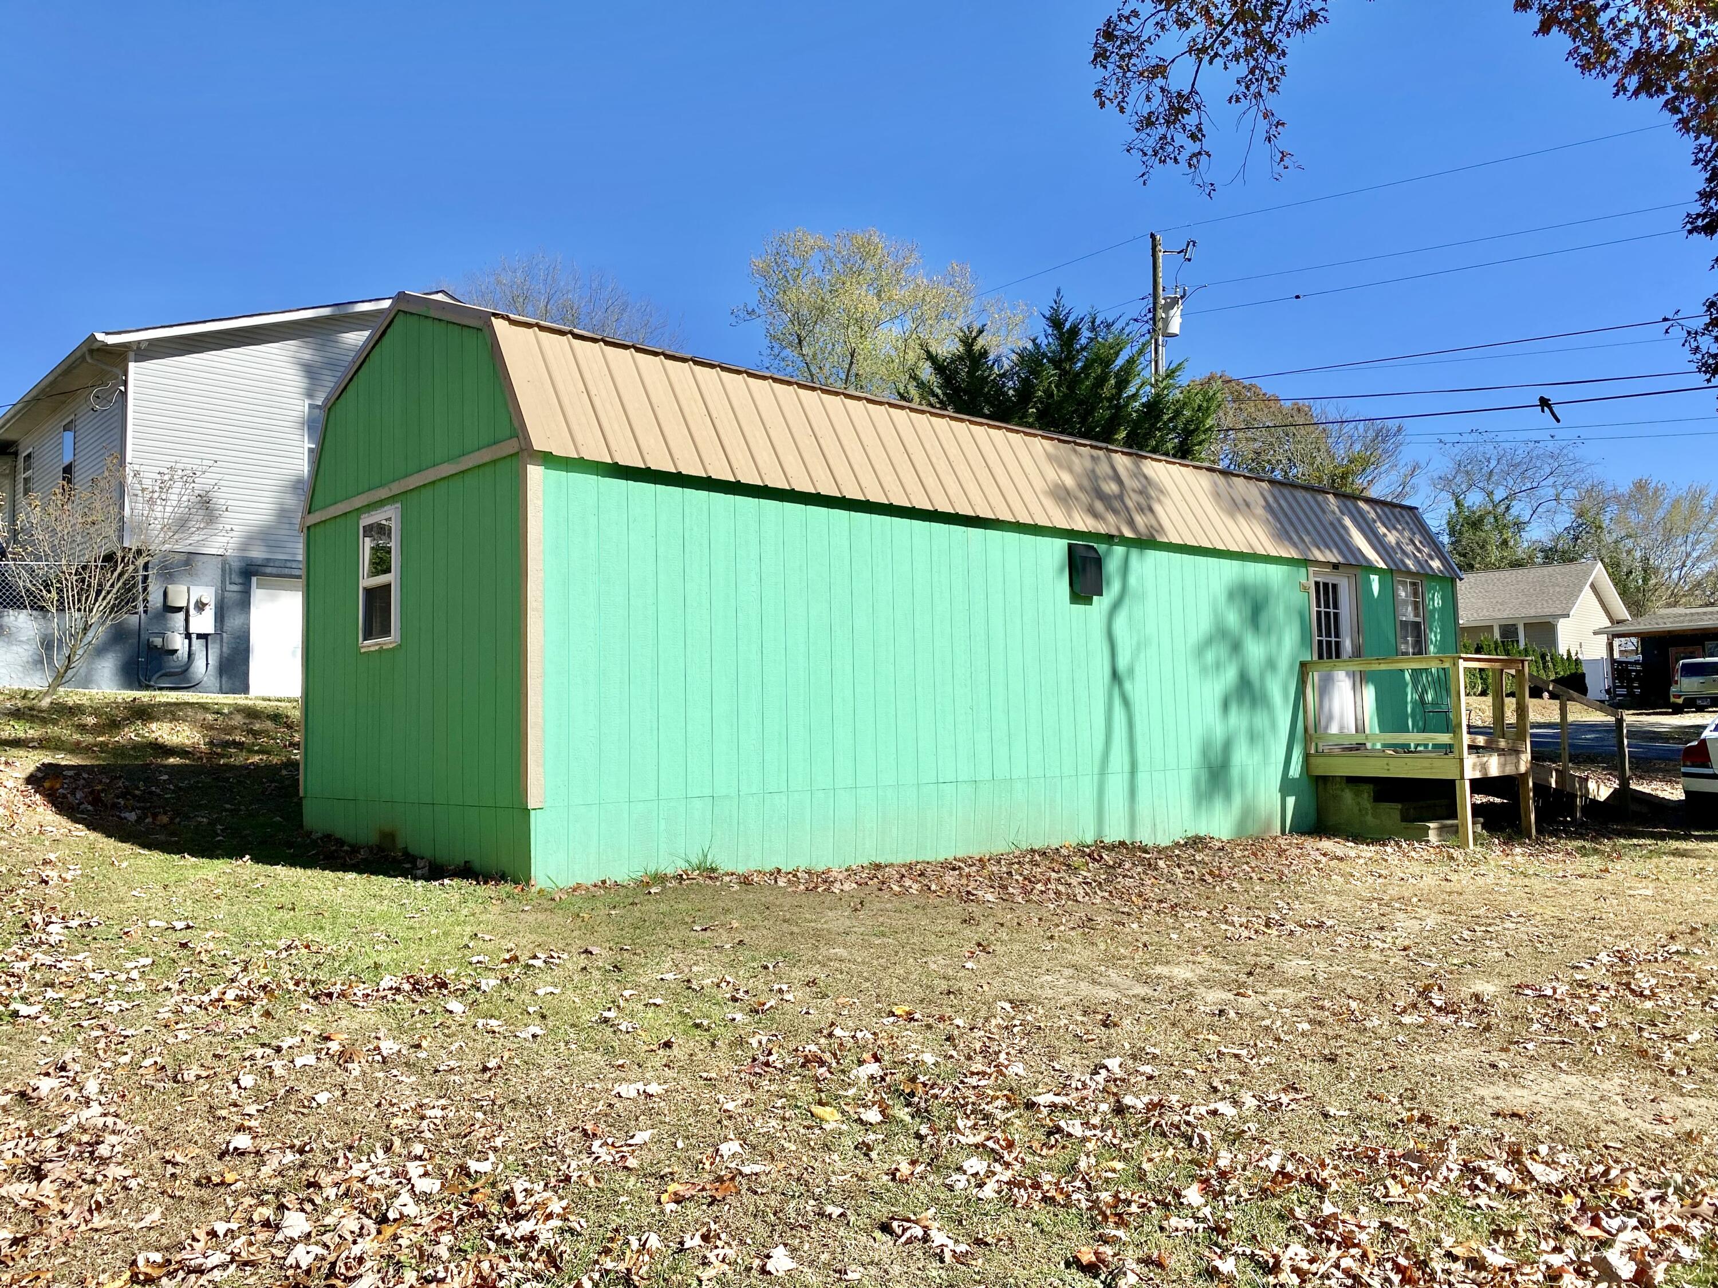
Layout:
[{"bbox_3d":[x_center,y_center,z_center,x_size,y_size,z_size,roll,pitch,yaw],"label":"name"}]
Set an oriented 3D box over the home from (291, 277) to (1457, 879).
[{"bbox_3d":[1.495,-0.172,12.890,12.440,4.150,3.750,2,-5,-42],"label":"home"}]

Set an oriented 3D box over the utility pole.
[{"bbox_3d":[6.127,-3.190,26.129,0.300,10.600,0.300,-2,-4,9],"label":"utility pole"}]

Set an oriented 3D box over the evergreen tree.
[{"bbox_3d":[3.362,-1.971,20.737,5.200,7.502,4.800,-2,-4,9],"label":"evergreen tree"}]

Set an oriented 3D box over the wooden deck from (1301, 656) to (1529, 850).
[{"bbox_3d":[5.703,1.061,13.091,1.720,1.810,1.600,2,-5,-42],"label":"wooden deck"}]

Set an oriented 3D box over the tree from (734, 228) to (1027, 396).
[{"bbox_3d":[0.699,-4.338,33.534,7.900,13.321,7.600,-2,-4,9],"label":"tree"}]

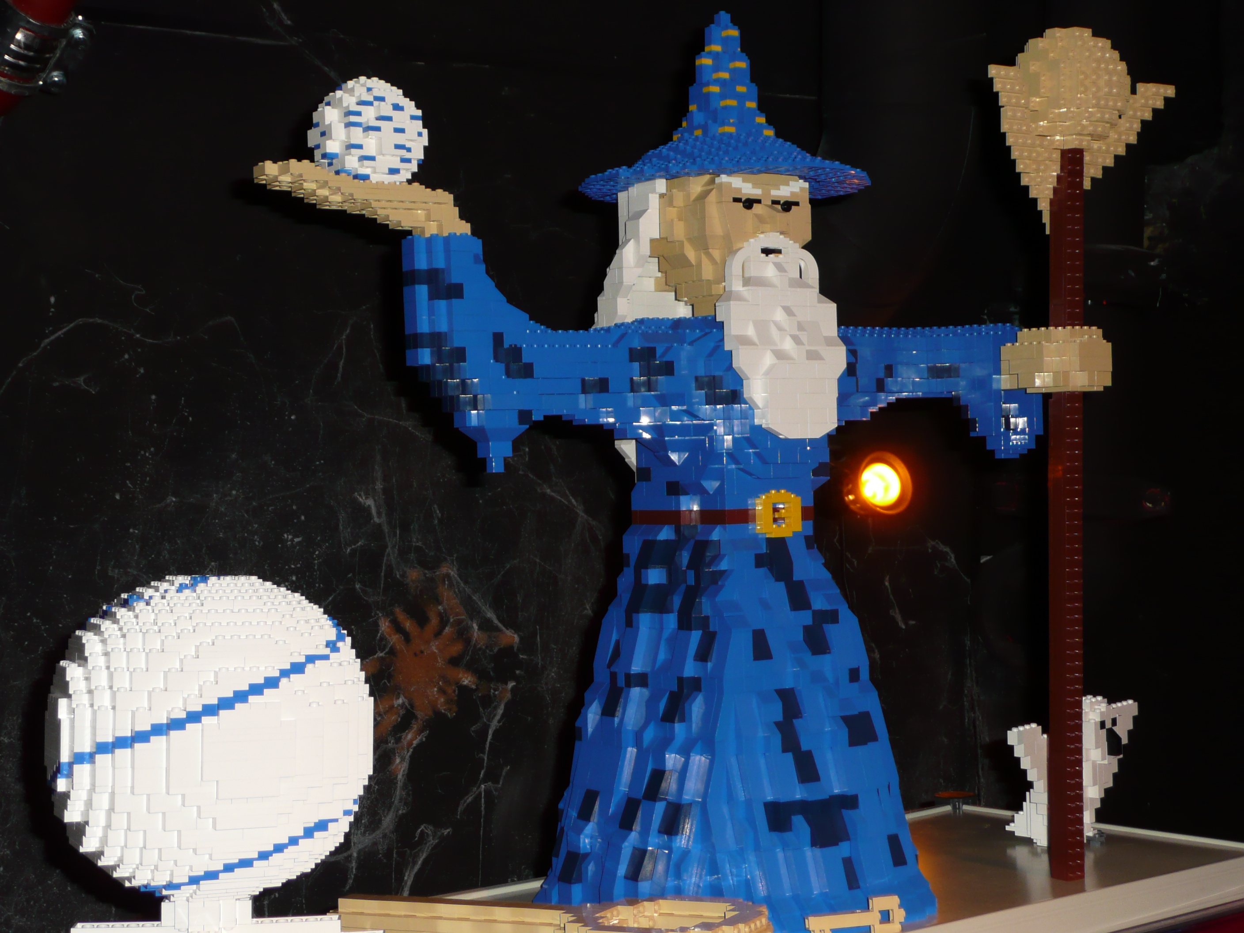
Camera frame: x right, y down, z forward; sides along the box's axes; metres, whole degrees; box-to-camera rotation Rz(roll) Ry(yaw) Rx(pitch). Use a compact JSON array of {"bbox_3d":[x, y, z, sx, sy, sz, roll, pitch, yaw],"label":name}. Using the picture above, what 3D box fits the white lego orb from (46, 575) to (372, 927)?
[{"bbox_3d":[-0.229,0.152,1.160,0.177,0.183,0.177,0,0,-24],"label":"white lego orb"}]

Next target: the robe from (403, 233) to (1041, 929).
[{"bbox_3d":[0.068,0.070,1.372,0.437,0.431,0.260,-2,0,-33],"label":"robe"}]

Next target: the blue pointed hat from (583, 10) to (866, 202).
[{"bbox_3d":[0.069,-0.248,1.400,0.195,0.120,0.195,-1,0,0],"label":"blue pointed hat"}]

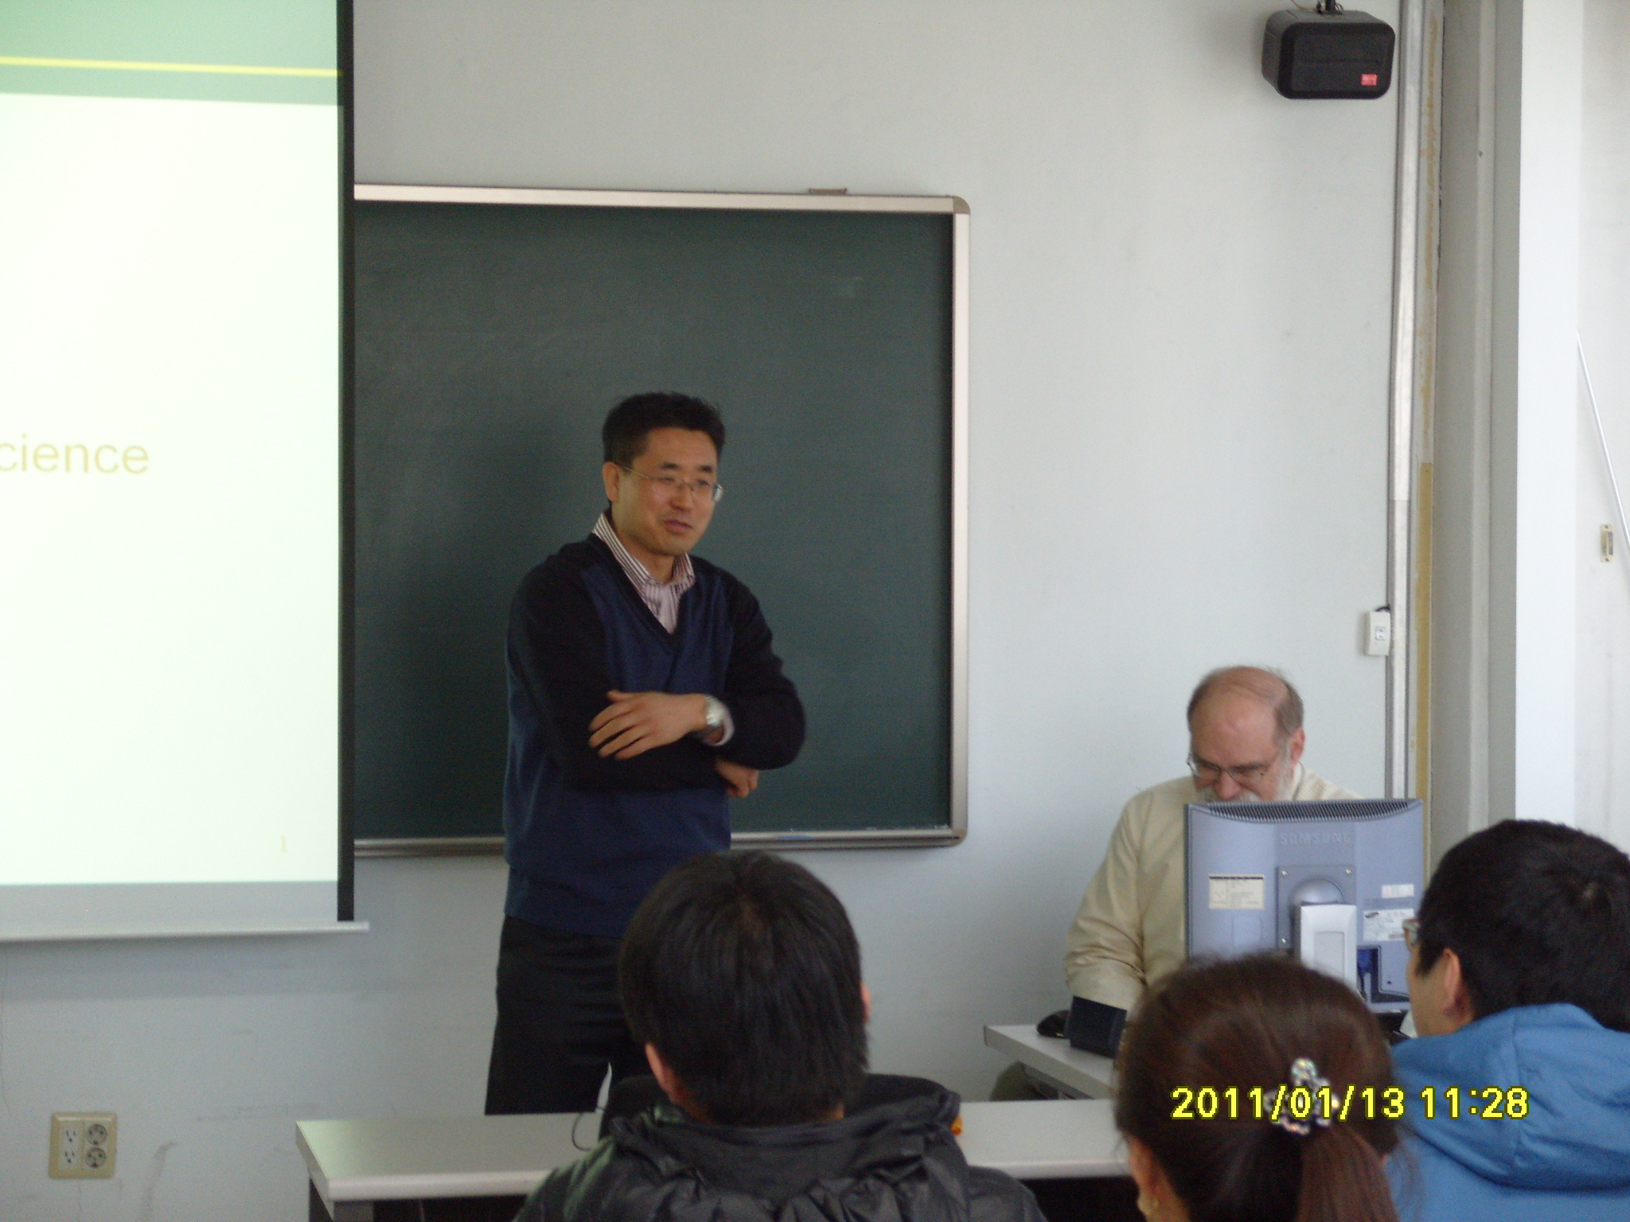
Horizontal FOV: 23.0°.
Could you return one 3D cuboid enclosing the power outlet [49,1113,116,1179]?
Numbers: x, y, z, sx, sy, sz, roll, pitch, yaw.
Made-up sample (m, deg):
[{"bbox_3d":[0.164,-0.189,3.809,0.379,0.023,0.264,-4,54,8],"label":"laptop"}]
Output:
[{"bbox_3d":[-1.306,0.957,7.144,0.117,0.120,0.014,2,1,-15],"label":"power outlet"}]

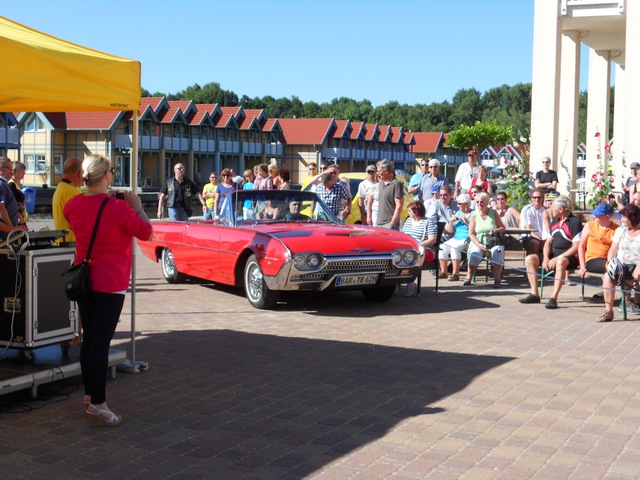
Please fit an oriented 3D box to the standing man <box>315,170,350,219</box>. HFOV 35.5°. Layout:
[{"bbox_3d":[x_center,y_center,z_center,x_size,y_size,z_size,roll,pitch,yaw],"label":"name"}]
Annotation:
[{"bbox_3d":[0.198,-0.193,14.657,0.520,1.680,0.380,3,4,25],"label":"standing man"}]

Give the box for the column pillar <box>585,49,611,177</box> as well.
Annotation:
[{"bbox_3d":[7.382,-2.762,26.656,0.500,4.600,0.500,3,4,26],"label":"column pillar"}]

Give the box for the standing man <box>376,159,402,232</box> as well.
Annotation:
[{"bbox_3d":[0.905,-0.188,13.461,0.470,1.790,0.320,3,4,26],"label":"standing man"}]

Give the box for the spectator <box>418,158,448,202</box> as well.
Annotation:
[{"bbox_3d":[1.952,-0.497,17.361,0.520,1.800,0.330,1,4,7],"label":"spectator"}]

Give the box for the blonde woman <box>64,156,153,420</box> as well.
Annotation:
[{"bbox_3d":[-1.399,0.301,6.478,0.480,1.700,0.500,-2,5,-40],"label":"blonde woman"}]

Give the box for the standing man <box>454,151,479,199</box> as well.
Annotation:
[{"bbox_3d":[3.005,-0.907,20.362,0.550,1.830,0.340,1,4,0],"label":"standing man"}]

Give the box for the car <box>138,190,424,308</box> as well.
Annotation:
[{"bbox_3d":[-0.775,0.004,13.485,1.930,1.360,5.200,-1,4,-29],"label":"car"}]

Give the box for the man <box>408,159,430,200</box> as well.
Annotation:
[{"bbox_3d":[1.790,-0.575,18.261,0.500,1.790,0.330,0,4,-11],"label":"man"}]

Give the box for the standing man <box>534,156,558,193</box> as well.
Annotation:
[{"bbox_3d":[4.478,-0.759,19.860,0.500,1.770,0.340,2,4,9],"label":"standing man"}]

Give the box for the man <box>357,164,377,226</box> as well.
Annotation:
[{"bbox_3d":[0.776,-0.374,16.659,0.500,1.740,0.320,1,4,7],"label":"man"}]

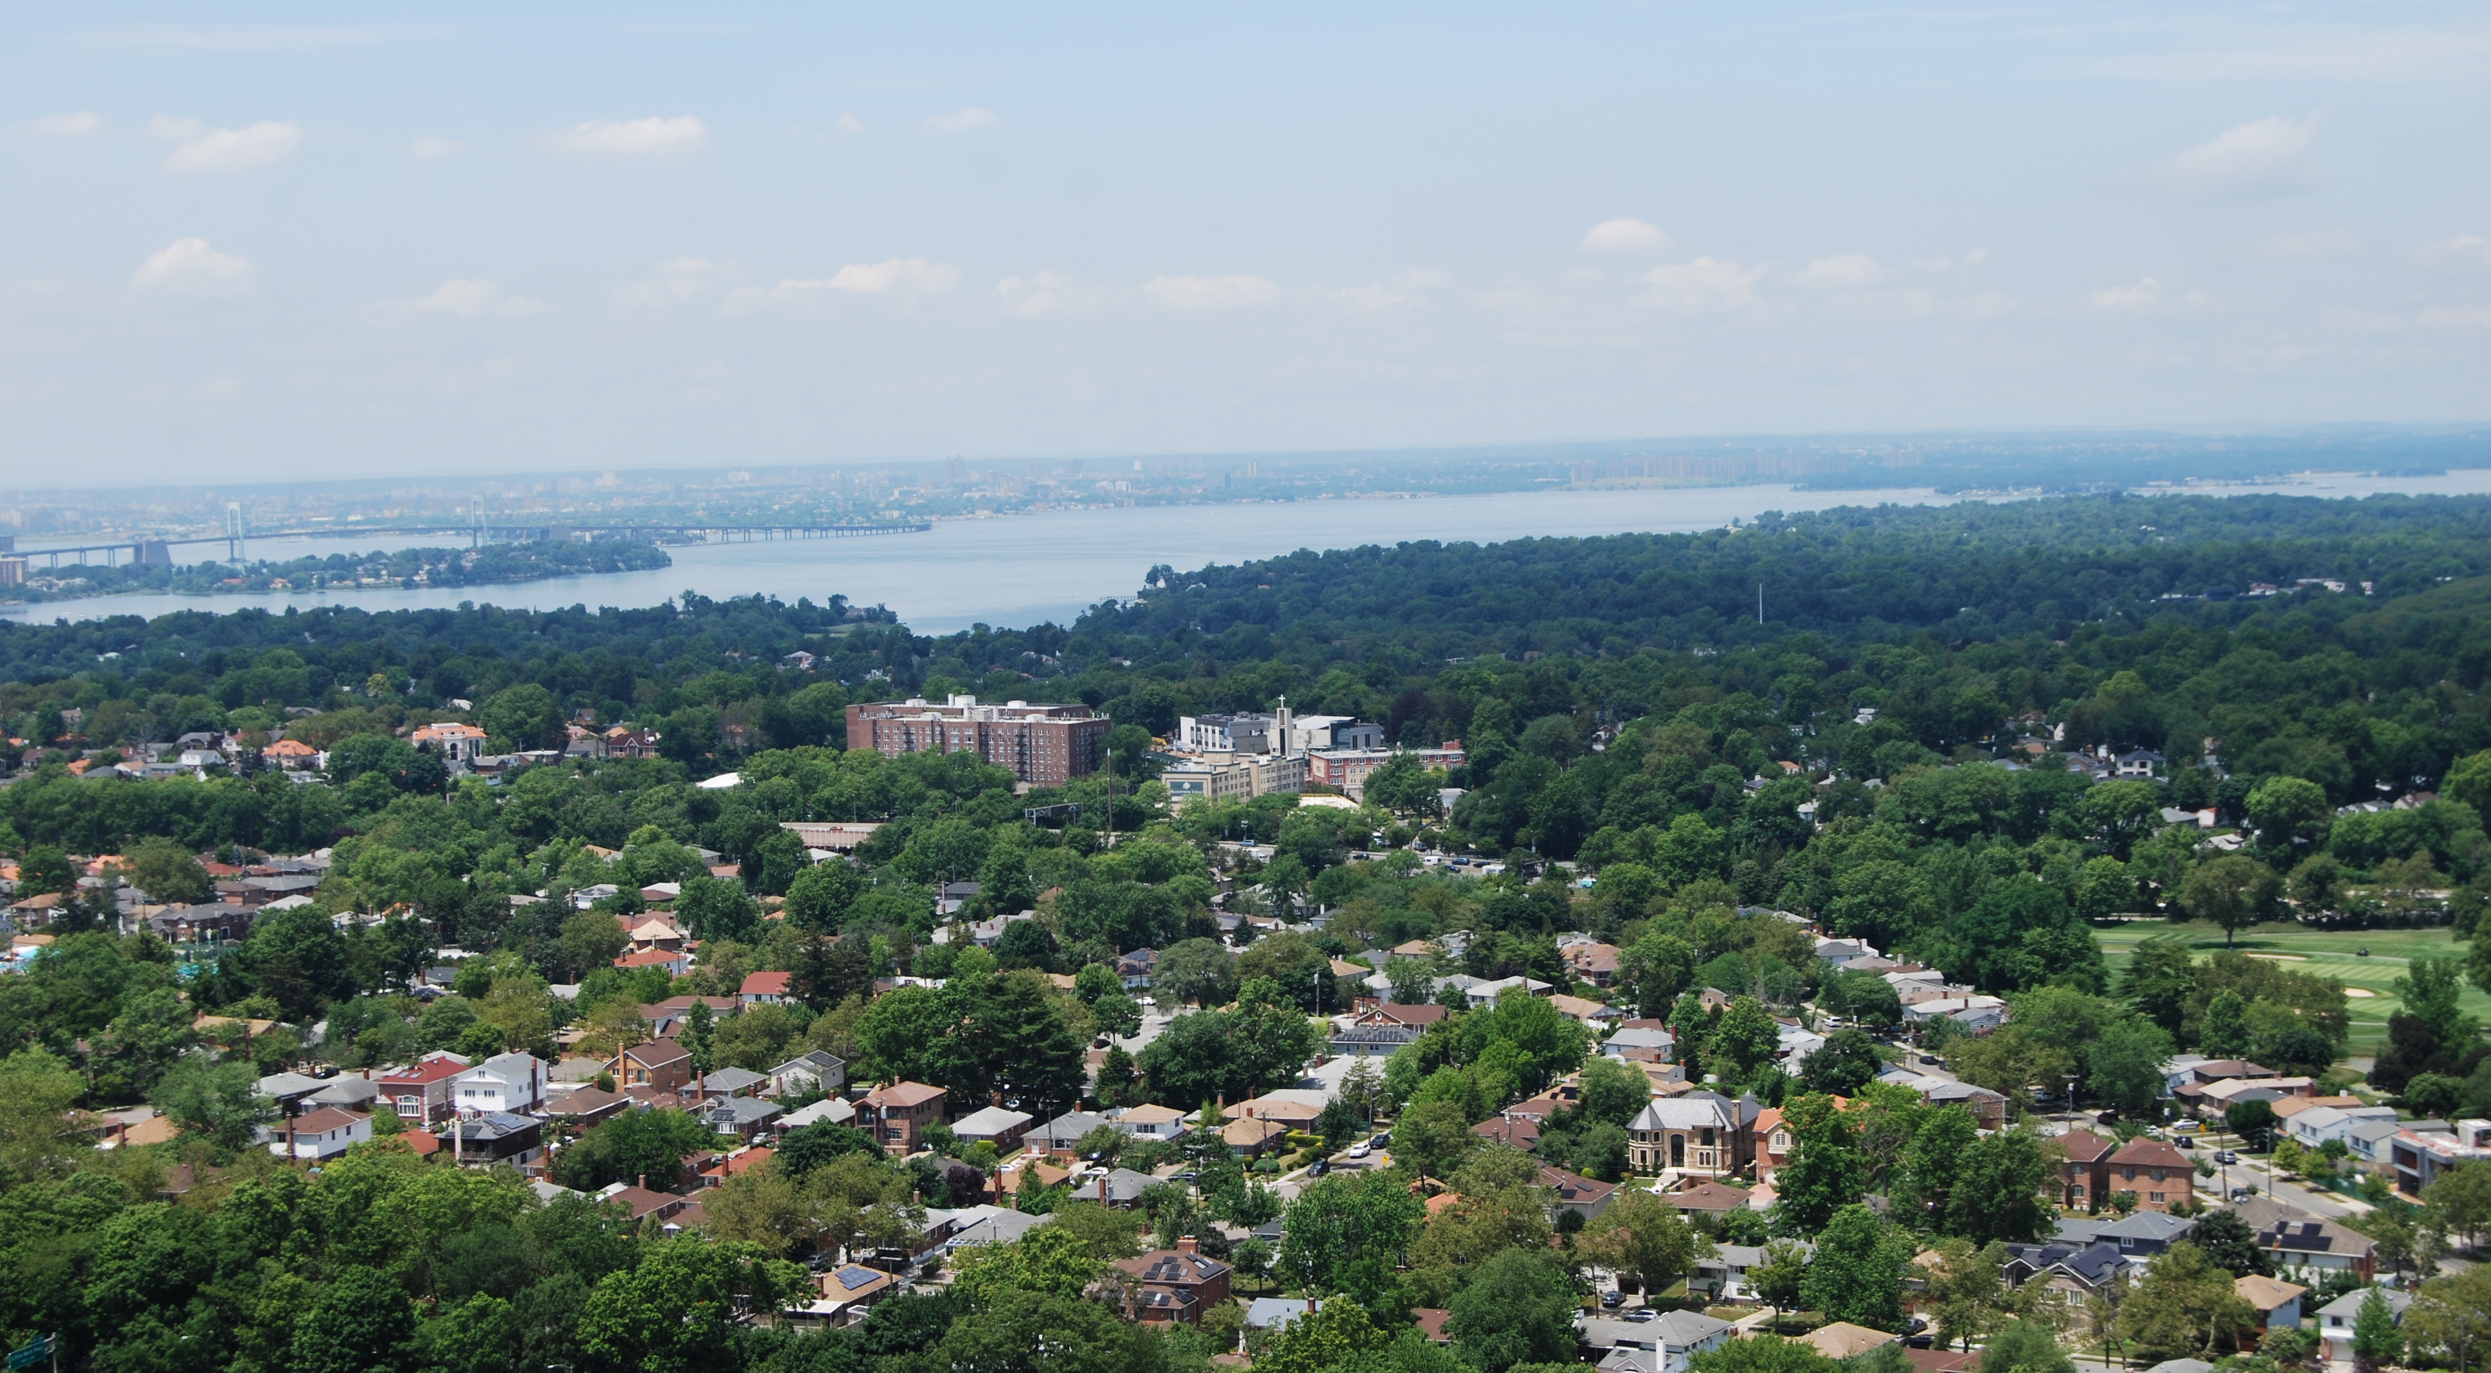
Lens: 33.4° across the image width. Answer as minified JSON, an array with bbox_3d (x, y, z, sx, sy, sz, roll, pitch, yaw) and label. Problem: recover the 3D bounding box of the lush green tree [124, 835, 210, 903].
[{"bbox_3d":[-229.300,39.500,882.860,18.610,15.320,17.120,-2,3,-15],"label":"lush green tree"}]

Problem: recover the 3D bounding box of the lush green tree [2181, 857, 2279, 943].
[{"bbox_3d":[190.860,41.380,805.190,18.200,17.200,18.200,-1,4,13],"label":"lush green tree"}]

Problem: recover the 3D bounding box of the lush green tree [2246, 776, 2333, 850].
[{"bbox_3d":[256.690,31.410,1024.330,20.000,18.770,20.000,-1,3,14],"label":"lush green tree"}]

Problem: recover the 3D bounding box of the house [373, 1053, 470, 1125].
[{"bbox_3d":[-124.980,61.380,631.640,8.500,8.600,14.000,0,4,15],"label":"house"}]

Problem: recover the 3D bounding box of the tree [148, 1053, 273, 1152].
[{"bbox_3d":[-151.540,61.010,607.640,17.120,14.620,17.120,-3,3,-14],"label":"tree"}]

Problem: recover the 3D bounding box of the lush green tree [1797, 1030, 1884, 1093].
[{"bbox_3d":[87.920,56.450,615.300,12.200,11.600,12.200,-1,4,8],"label":"lush green tree"}]

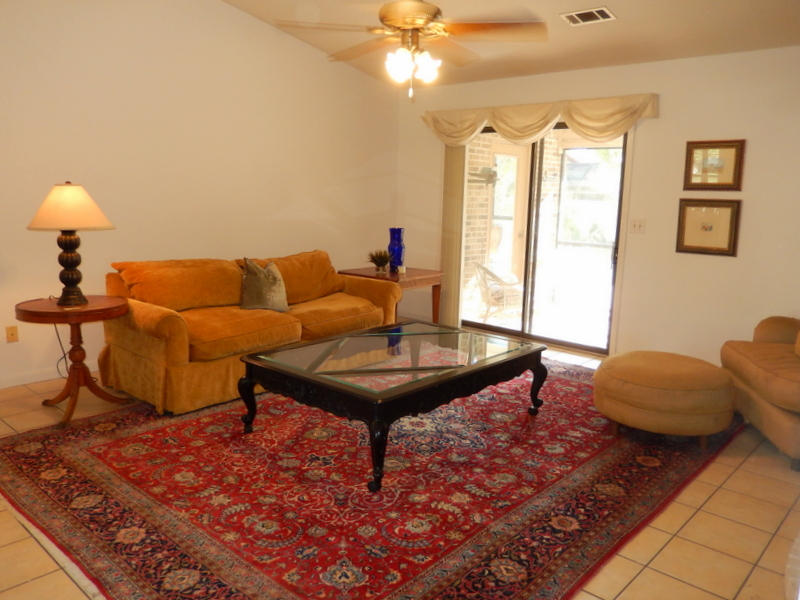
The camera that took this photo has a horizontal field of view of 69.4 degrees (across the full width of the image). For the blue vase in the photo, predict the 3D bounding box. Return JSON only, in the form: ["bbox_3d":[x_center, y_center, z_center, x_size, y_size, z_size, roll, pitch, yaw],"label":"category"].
[{"bbox_3d":[-0.043,-0.533,6.079,0.173,0.457,0.173,1,9,0],"label":"blue vase"}]

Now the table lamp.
[{"bbox_3d":[-1.986,-0.341,3.486,0.517,0.729,0.517,10,13,43],"label":"table lamp"}]

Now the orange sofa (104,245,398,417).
[{"bbox_3d":[-1.087,0.111,4.516,0.993,0.890,2.090,10,13,43],"label":"orange sofa"}]

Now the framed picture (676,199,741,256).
[{"bbox_3d":[2.380,-0.560,4.467,0.435,0.421,0.031,10,13,43],"label":"framed picture"}]

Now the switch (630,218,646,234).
[{"bbox_3d":[1.996,-0.615,4.845,0.124,0.121,0.018,10,13,43],"label":"switch"}]

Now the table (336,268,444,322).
[{"bbox_3d":[-0.084,0.034,5.963,0.755,0.626,0.813,10,13,43],"label":"table"}]

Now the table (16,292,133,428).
[{"bbox_3d":[-1.987,0.356,3.564,0.602,0.671,0.602,10,13,43],"label":"table"}]

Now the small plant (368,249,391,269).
[{"bbox_3d":[-0.196,-0.432,6.167,0.234,0.225,0.234,1,9,0],"label":"small plant"}]

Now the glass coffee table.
[{"bbox_3d":[-0.014,0.525,3.493,1.077,0.439,1.496,10,13,43],"label":"glass coffee table"}]

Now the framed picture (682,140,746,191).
[{"bbox_3d":[2.385,-1.020,4.397,0.406,0.370,0.031,10,13,43],"label":"framed picture"}]

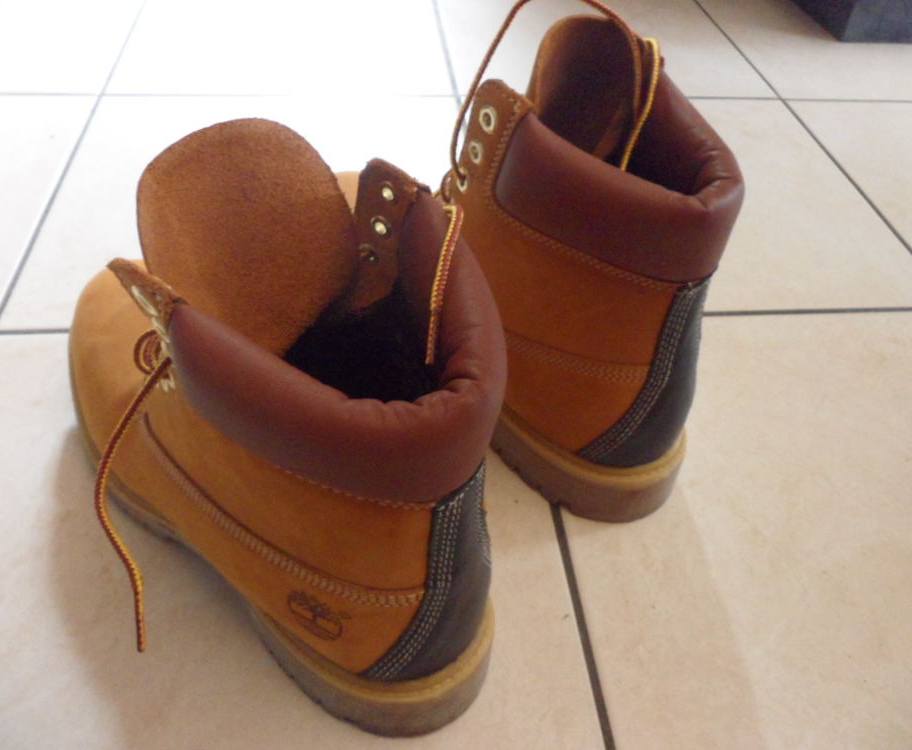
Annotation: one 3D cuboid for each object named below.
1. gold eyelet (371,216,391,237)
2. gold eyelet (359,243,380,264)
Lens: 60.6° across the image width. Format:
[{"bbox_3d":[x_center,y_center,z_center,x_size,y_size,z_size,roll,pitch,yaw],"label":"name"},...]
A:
[{"bbox_3d":[-0.033,-0.065,0.342,0.011,0.011,0.004,34,54,26],"label":"gold eyelet"},{"bbox_3d":[-0.040,-0.056,0.356,0.011,0.011,0.004,34,54,26],"label":"gold eyelet"}]

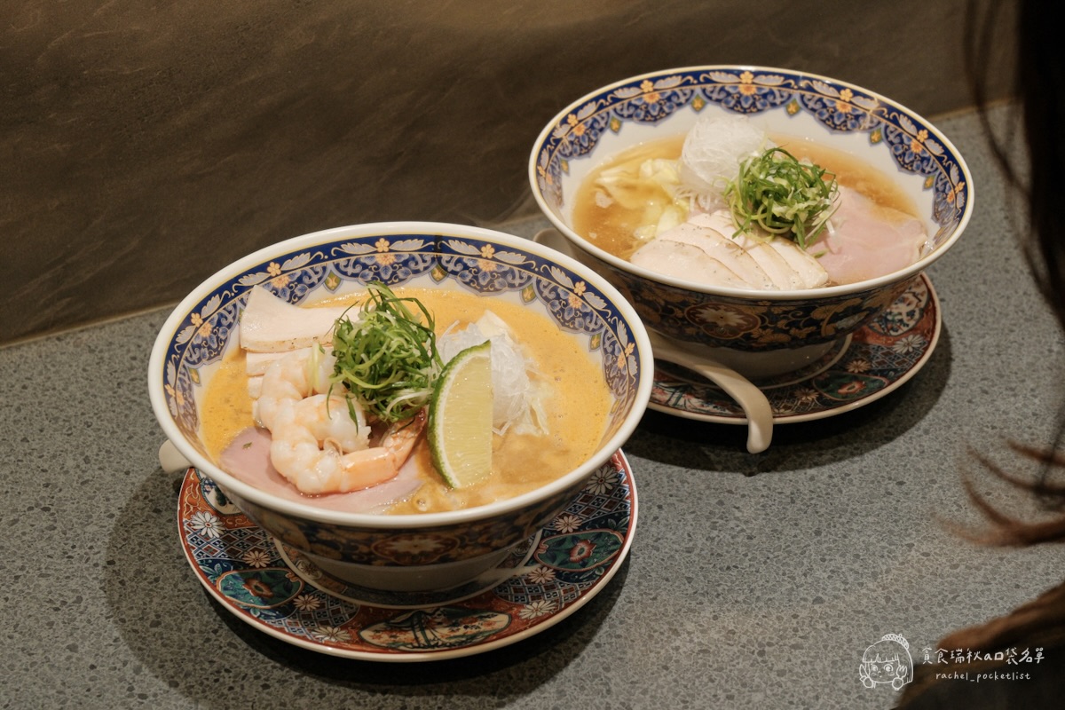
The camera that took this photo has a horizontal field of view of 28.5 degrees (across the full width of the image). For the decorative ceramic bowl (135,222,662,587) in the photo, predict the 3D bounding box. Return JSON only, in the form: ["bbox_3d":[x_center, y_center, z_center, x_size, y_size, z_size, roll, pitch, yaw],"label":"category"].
[{"bbox_3d":[-0.055,0.036,0.902,0.210,0.089,0.210,1,36,-1],"label":"decorative ceramic bowl"}]

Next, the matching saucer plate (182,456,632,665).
[{"bbox_3d":[-0.054,0.072,0.926,0.201,0.024,0.201,1,36,-1],"label":"matching saucer plate"}]

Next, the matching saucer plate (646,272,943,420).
[{"bbox_3d":[0.102,-0.019,1.054,0.201,0.024,0.201,1,36,-1],"label":"matching saucer plate"}]

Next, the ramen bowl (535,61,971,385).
[{"bbox_3d":[0.103,-0.053,1.028,0.210,0.089,0.210,1,36,-1],"label":"ramen bowl"}]

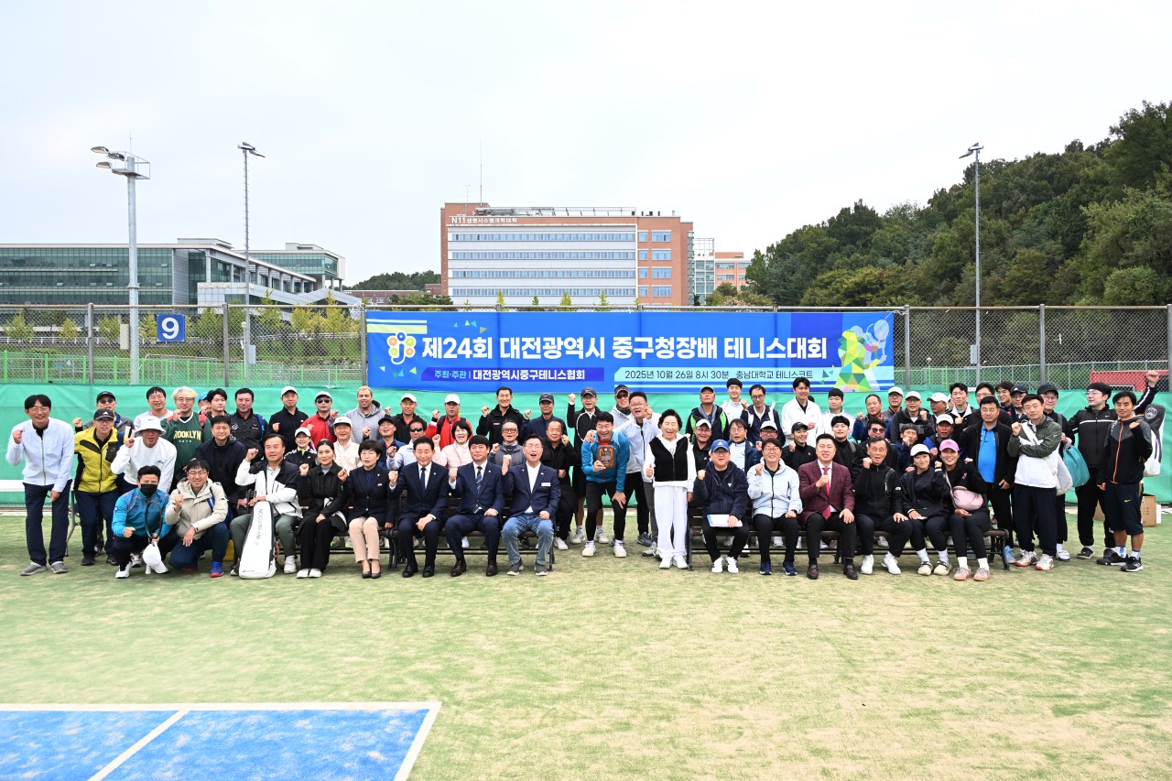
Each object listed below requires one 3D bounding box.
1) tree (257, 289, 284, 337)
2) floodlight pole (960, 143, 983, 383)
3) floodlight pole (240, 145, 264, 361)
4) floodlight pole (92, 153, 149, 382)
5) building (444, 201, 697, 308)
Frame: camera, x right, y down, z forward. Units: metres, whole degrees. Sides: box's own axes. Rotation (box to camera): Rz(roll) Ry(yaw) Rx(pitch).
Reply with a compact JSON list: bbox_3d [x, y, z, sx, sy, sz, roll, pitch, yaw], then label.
[{"bbox_3d":[-44.300,-10.700,109.000,3.800,6.900,3.800,0,0,0],"label":"tree"},{"bbox_3d":[18.032,-5.036,36.500,1.150,13.072,1.100,0,0,37],"label":"floodlight pole"},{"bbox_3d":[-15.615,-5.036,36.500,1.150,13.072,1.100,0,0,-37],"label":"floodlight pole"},{"bbox_3d":[-19.200,-4.300,33.300,1.800,12.000,1.700,0,0,3],"label":"floodlight pole"},{"bbox_3d":[-3.800,-25.300,172.000,54.000,28.000,21.000,0,0,-1],"label":"building"}]

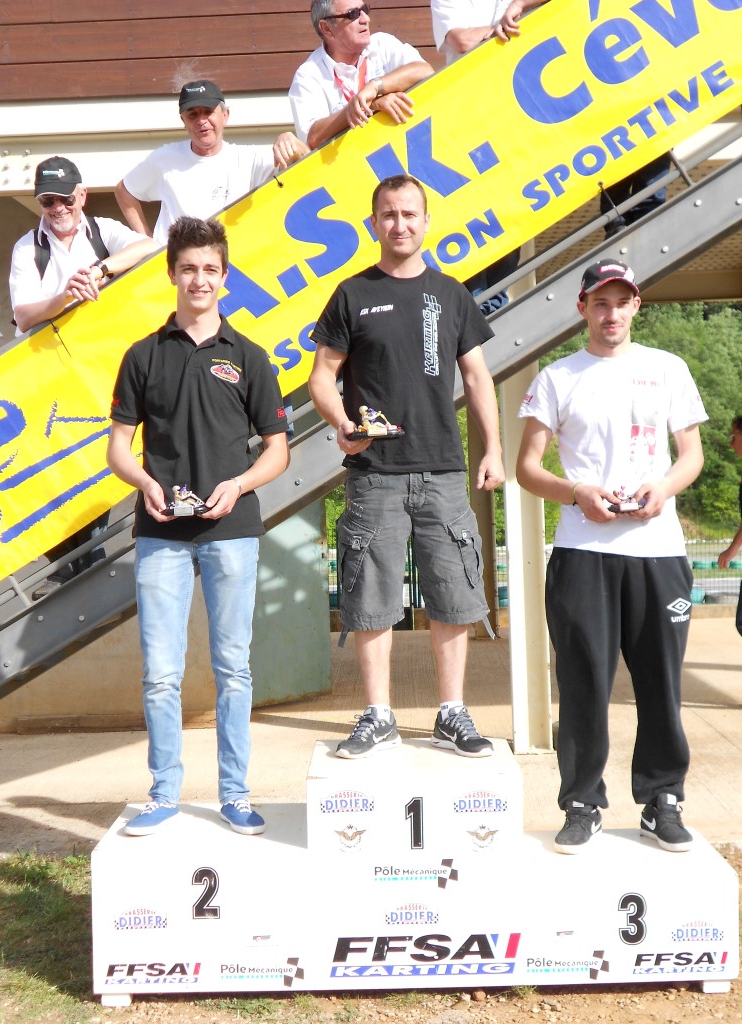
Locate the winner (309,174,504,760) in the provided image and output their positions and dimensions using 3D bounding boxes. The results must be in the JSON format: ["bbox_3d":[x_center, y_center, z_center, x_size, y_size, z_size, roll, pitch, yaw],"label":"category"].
[{"bbox_3d":[0.108,-0.155,4.390,0.580,1.770,0.430,-2,1,0],"label":"winner"}]

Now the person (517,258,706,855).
[{"bbox_3d":[0.730,0.115,4.400,0.570,1.790,0.430,-2,1,0],"label":"person"}]

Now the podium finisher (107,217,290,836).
[{"bbox_3d":[-0.520,0.020,4.330,0.550,1.820,0.430,-2,1,-3],"label":"podium finisher"}]

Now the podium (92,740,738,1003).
[{"bbox_3d":[0.124,1.042,4.322,1.800,0.627,0.570,-1,2,1],"label":"podium"}]

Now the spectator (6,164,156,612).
[{"bbox_3d":[-1.111,-0.520,5.600,0.580,1.720,0.500,-2,1,-10],"label":"spectator"}]

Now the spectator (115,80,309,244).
[{"bbox_3d":[-0.612,-0.817,5.600,0.700,1.710,0.450,-2,1,-6],"label":"spectator"}]

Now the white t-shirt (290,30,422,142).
[{"bbox_3d":[-0.052,-1.567,5.600,0.530,0.580,0.380,-2,1,-11],"label":"white t-shirt"}]

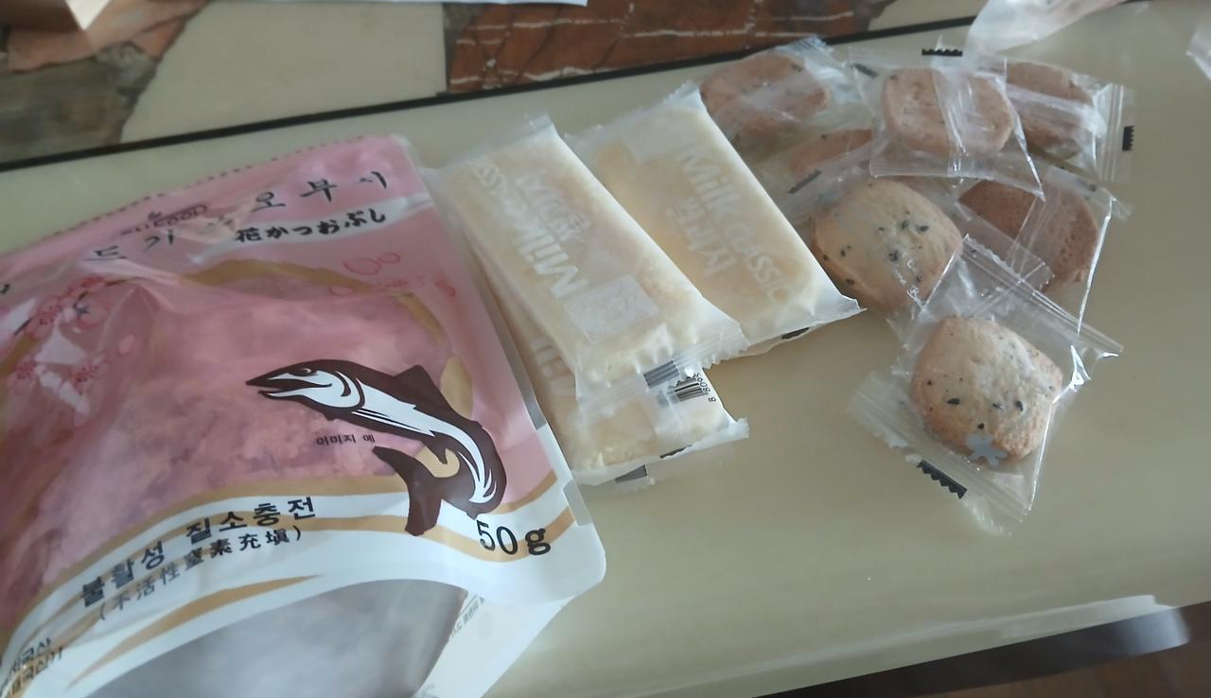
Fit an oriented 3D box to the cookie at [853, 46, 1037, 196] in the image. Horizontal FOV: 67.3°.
[{"bbox_3d":[0.131,-0.091,0.354,0.063,0.016,0.075,3,55,3],"label":"cookie"}]

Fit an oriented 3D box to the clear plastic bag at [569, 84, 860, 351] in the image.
[{"bbox_3d":[0.035,-0.050,0.334,0.057,0.017,0.125,-20,57,-12],"label":"clear plastic bag"}]

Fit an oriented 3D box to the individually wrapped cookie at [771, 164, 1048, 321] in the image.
[{"bbox_3d":[0.107,-0.038,0.320,0.062,0.018,0.078,-34,62,-24],"label":"individually wrapped cookie"}]

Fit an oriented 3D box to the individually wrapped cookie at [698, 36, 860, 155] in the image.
[{"bbox_3d":[0.064,-0.104,0.371,0.072,0.015,0.058,-24,58,-14],"label":"individually wrapped cookie"}]

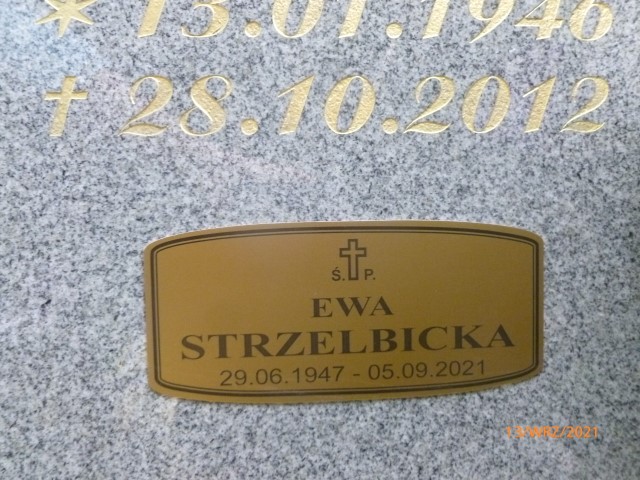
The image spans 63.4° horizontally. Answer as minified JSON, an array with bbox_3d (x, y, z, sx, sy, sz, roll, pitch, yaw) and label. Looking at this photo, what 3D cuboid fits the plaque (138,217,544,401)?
[{"bbox_3d":[0.017,0.039,0.279,0.215,0.099,0.003,-1,3,-5],"label":"plaque"}]

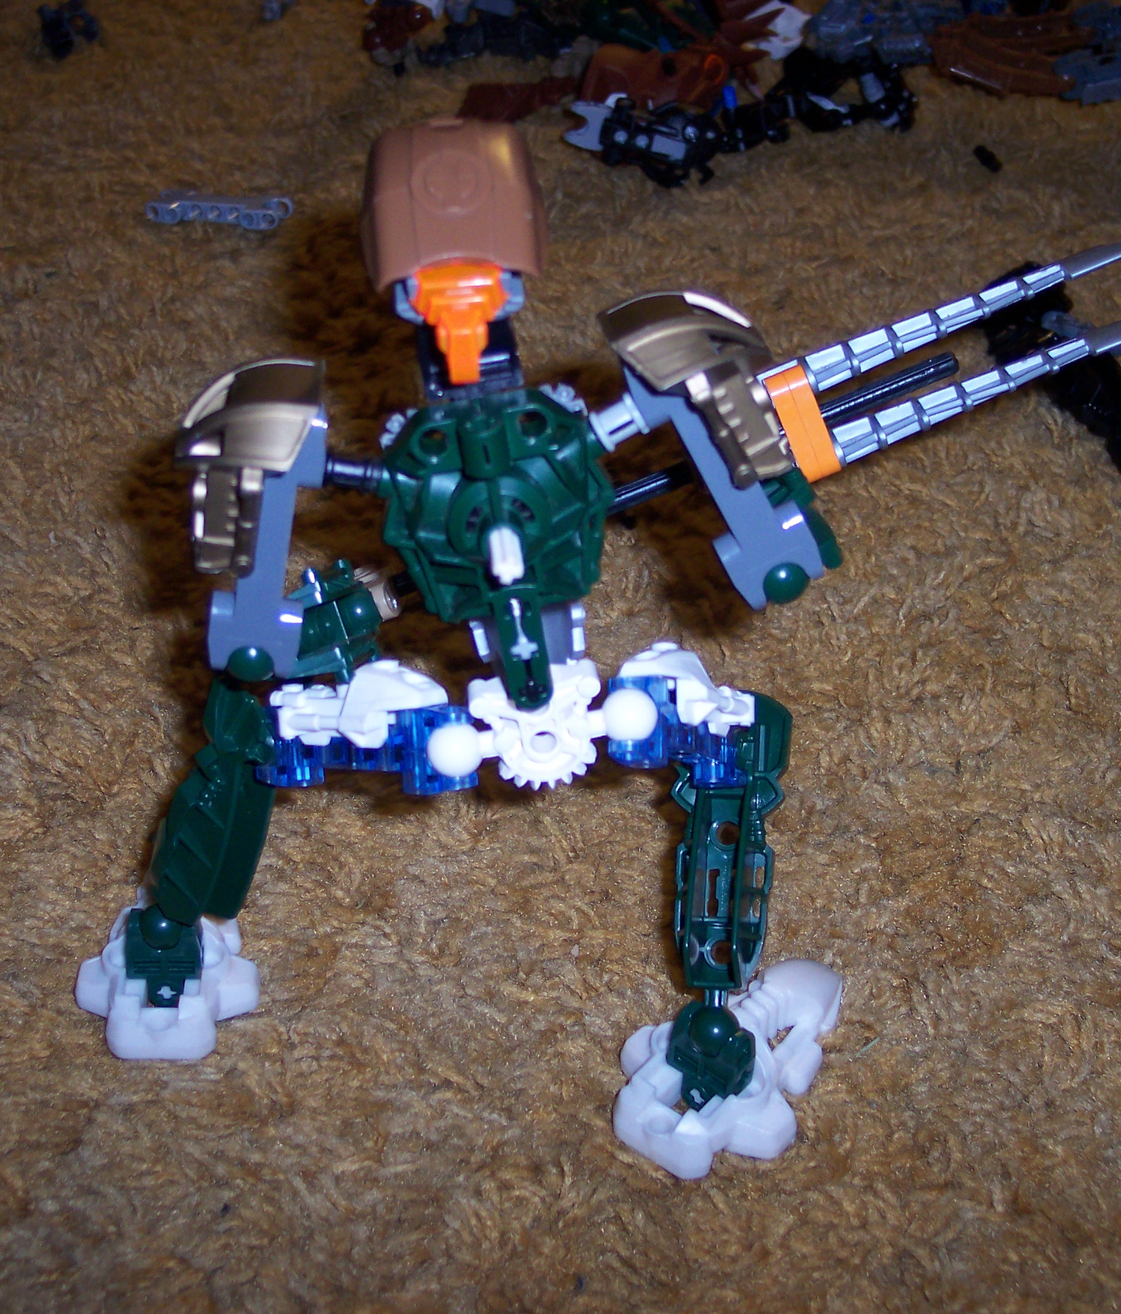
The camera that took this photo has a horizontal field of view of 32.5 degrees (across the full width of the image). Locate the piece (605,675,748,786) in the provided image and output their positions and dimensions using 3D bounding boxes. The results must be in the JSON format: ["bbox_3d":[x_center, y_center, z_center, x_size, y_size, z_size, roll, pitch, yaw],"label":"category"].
[{"bbox_3d":[0.023,0.015,0.376,0.014,0.014,0.042,38,12,38],"label":"piece"}]

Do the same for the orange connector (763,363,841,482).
[{"bbox_3d":[0.049,-0.047,0.387,0.008,0.024,0.008,-24,10,-7],"label":"orange connector"}]

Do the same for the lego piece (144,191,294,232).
[{"bbox_3d":[-0.132,-0.174,0.748,0.056,0.008,0.017,7,39,11],"label":"lego piece"}]

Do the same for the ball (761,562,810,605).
[{"bbox_3d":[0.042,-0.014,0.357,0.010,0.010,0.010,0,38,0],"label":"ball"}]

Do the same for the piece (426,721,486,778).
[{"bbox_3d":[-0.020,0.018,0.365,0.010,0.010,0.010,-2,38,0],"label":"piece"}]

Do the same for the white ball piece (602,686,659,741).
[{"bbox_3d":[0.013,0.011,0.361,0.010,0.010,0.010,-2,38,0],"label":"white ball piece"}]

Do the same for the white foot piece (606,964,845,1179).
[{"bbox_3d":[0.035,0.080,0.398,0.040,0.020,0.057,21,43,24],"label":"white foot piece"}]

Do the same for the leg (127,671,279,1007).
[{"bbox_3d":[-0.074,0.037,0.395,0.021,0.074,0.021,15,20,0],"label":"leg"}]

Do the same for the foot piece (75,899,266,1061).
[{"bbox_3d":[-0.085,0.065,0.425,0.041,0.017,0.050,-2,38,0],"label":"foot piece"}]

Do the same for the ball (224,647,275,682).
[{"bbox_3d":[-0.055,0.000,0.345,0.010,0.010,0.010,-2,38,0],"label":"ball"}]

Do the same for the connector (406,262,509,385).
[{"bbox_3d":[-0.017,-0.056,0.324,0.016,0.020,0.013,-5,29,1],"label":"connector"}]

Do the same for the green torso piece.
[{"bbox_3d":[-0.012,-0.019,0.342,0.041,0.051,0.026,-7,35,5],"label":"green torso piece"}]

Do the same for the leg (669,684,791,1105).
[{"bbox_3d":[0.034,0.050,0.391,0.023,0.082,0.022,9,6,22],"label":"leg"}]

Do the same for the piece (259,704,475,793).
[{"bbox_3d":[-0.038,0.018,0.373,0.043,0.014,0.014,1,37,17],"label":"piece"}]

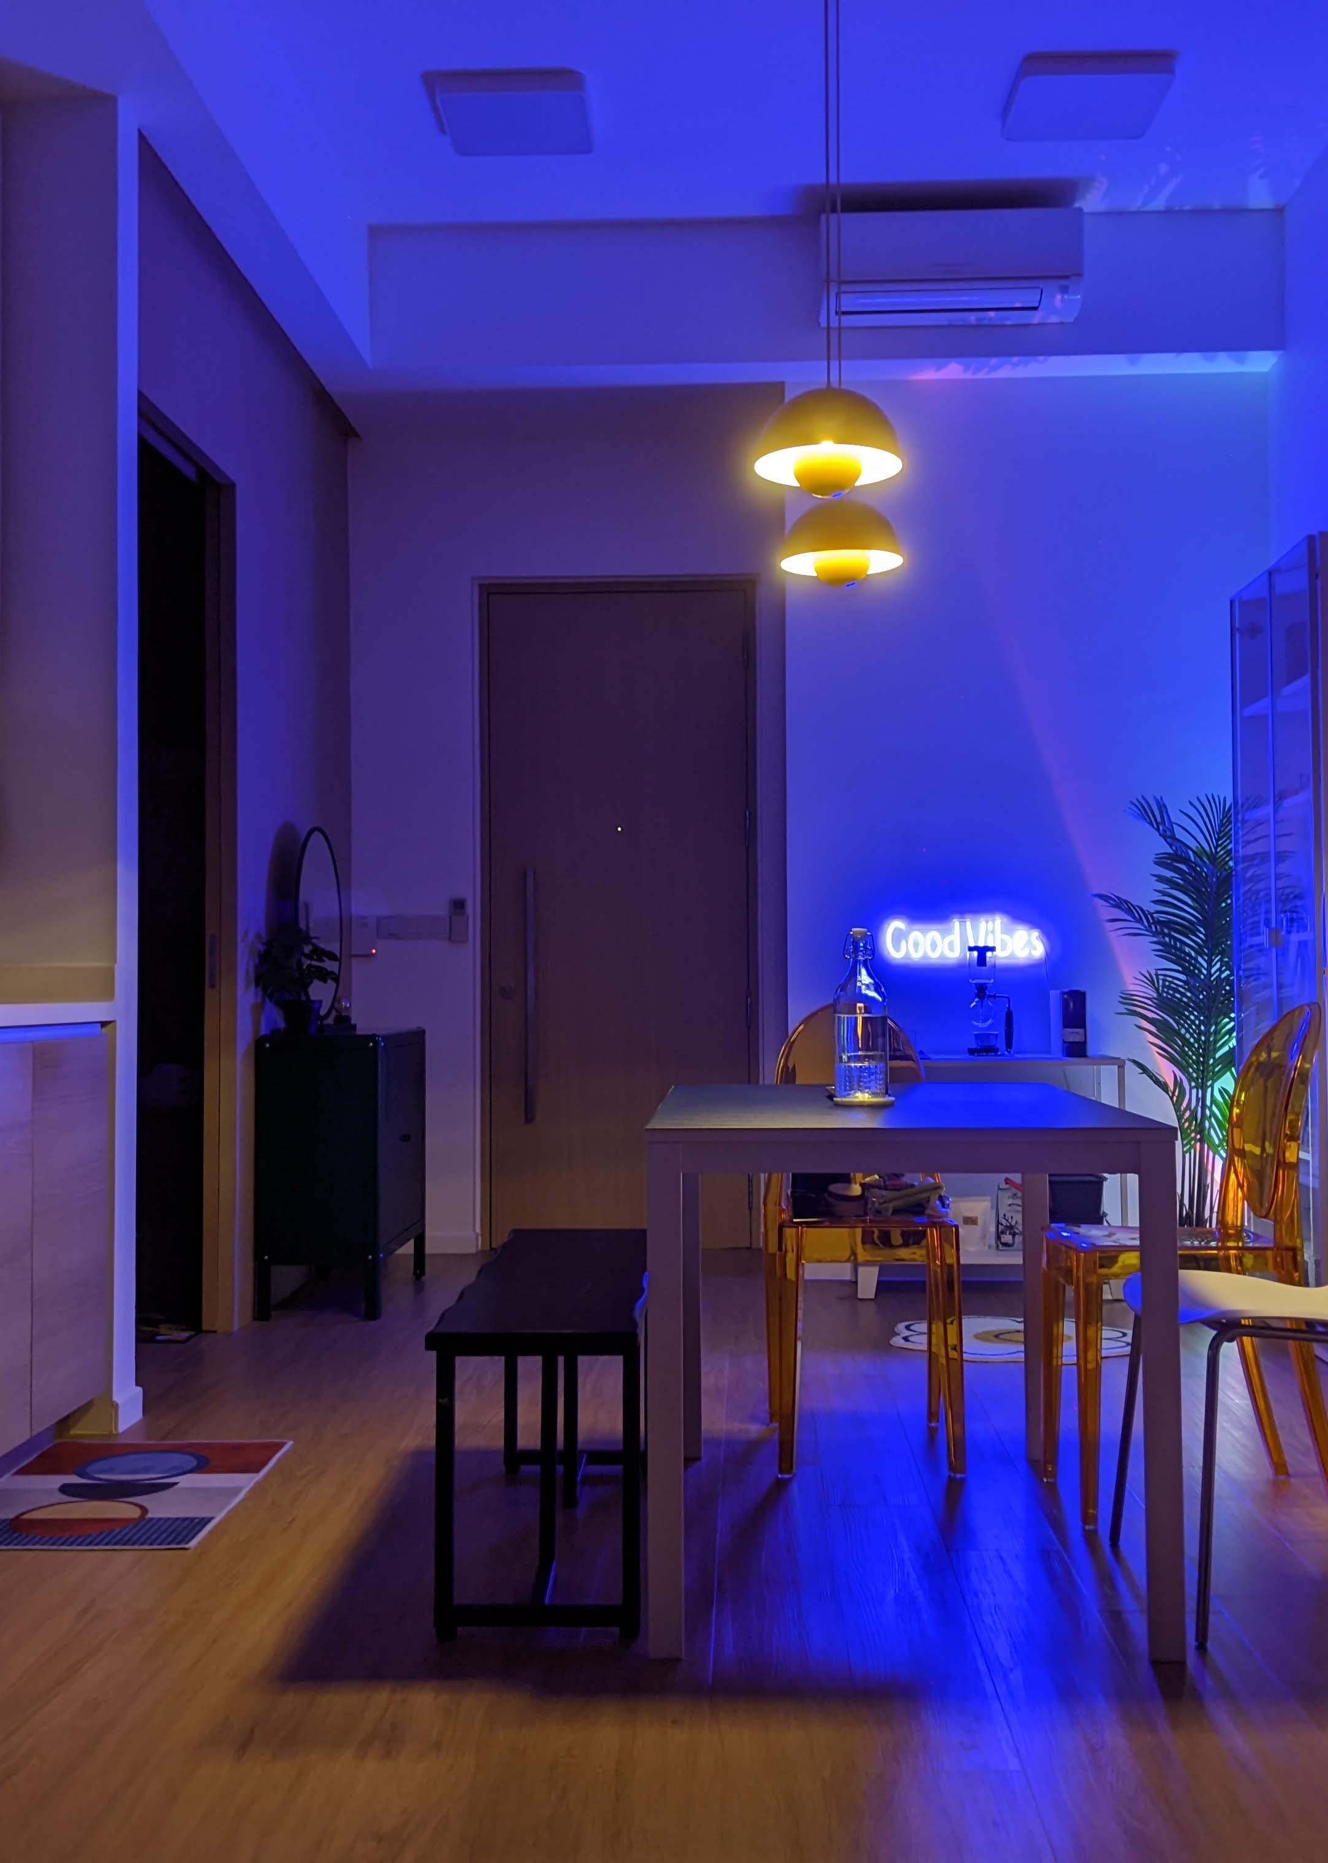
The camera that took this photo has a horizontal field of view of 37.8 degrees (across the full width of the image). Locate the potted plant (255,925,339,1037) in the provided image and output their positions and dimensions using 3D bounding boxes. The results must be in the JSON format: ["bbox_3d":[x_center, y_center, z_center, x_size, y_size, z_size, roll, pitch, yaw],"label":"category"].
[{"bbox_3d":[-1.087,0.144,5.740,0.225,0.335,0.225,0,-2,2],"label":"potted plant"}]

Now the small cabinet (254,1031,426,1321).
[{"bbox_3d":[-0.981,0.716,5.907,0.360,0.810,0.790,0,-2,3],"label":"small cabinet"}]

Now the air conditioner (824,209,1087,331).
[{"bbox_3d":[0.874,-2.031,5.938,0.785,0.285,0.215,0,-2,2],"label":"air conditioner"}]

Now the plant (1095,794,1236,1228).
[{"bbox_3d":[1.618,0.347,5.767,0.560,1.510,0.560,0,-2,3],"label":"plant"}]

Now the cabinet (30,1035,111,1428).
[{"bbox_3d":[-1.469,0.580,3.934,0.550,0.780,0.450,0,-2,3],"label":"cabinet"}]

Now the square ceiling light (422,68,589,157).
[{"bbox_3d":[-0.395,-2.224,5.277,0.380,0.050,0.380,0,-2,2],"label":"square ceiling light"}]

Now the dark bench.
[{"bbox_3d":[-0.160,0.813,3.317,0.315,0.453,1.200,0,-2,2],"label":"dark bench"}]

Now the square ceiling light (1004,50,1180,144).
[{"bbox_3d":[1.135,-2.234,5.206,0.380,0.050,0.380,0,-2,2],"label":"square ceiling light"}]

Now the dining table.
[{"bbox_3d":[0.374,0.665,3.317,0.750,0.740,1.225,0,-2,2],"label":"dining table"}]

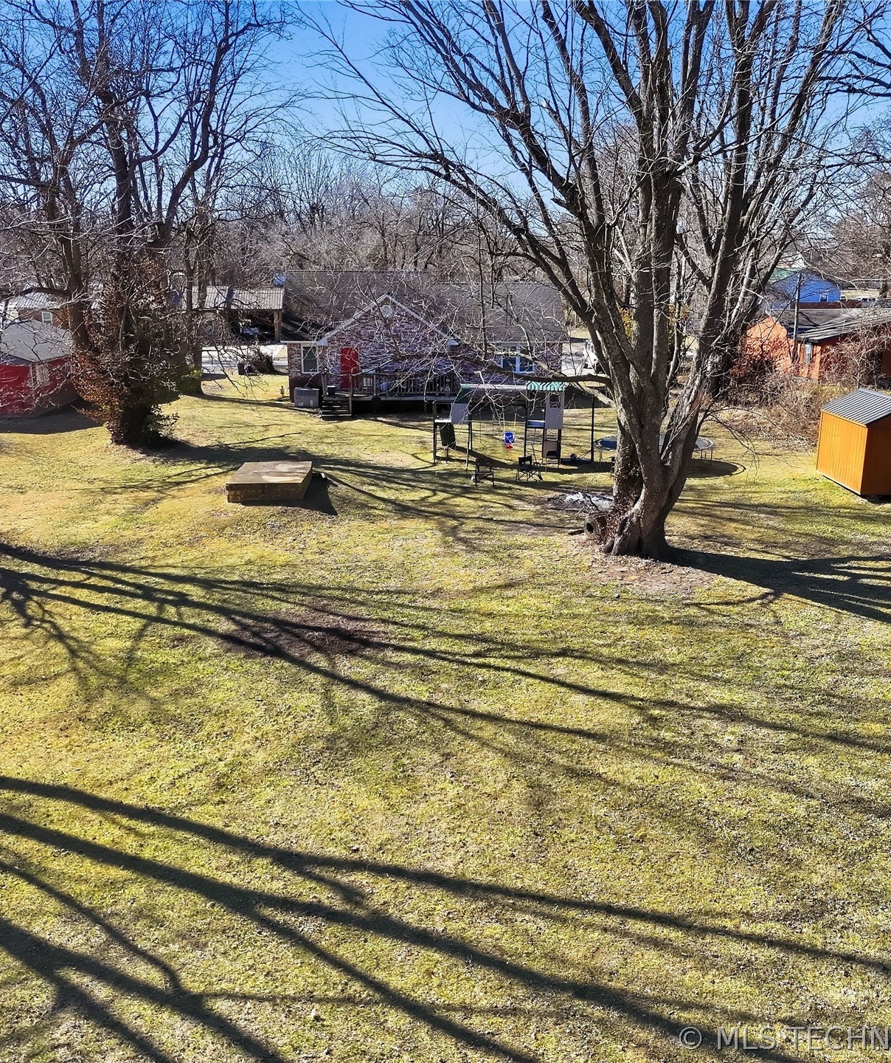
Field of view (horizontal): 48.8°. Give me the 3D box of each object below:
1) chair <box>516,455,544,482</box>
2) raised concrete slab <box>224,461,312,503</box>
[{"bbox_3d":[2.608,-2.010,30.433,0.660,0.820,0.580,-12,19,-37],"label":"chair"},{"bbox_3d":[-5.145,-1.507,29.213,2.087,0.490,3.174,-1,15,-2],"label":"raised concrete slab"}]

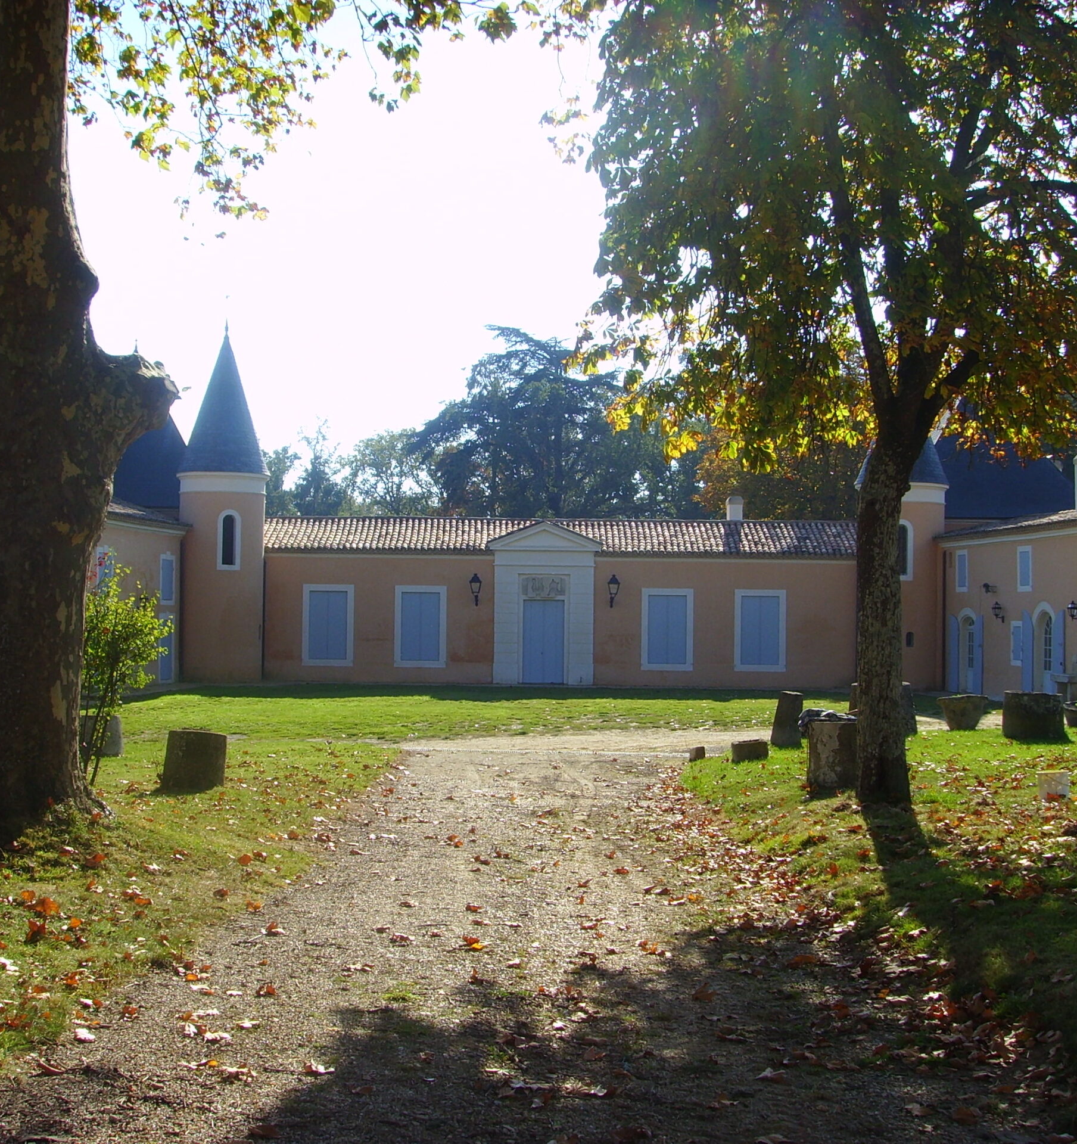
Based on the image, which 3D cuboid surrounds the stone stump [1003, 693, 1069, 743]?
[{"bbox_3d":[7.474,2.155,25.936,0.938,0.701,0.938,0,-2,16],"label":"stone stump"}]

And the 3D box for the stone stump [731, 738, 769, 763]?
[{"bbox_3d":[2.532,2.124,20.560,0.436,0.271,0.370,0,-2,7],"label":"stone stump"}]

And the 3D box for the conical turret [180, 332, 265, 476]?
[{"bbox_3d":[-9.627,-5.150,52.549,2.632,4.368,2.632,1,-2,-10],"label":"conical turret"}]

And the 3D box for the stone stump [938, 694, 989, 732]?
[{"bbox_3d":[6.971,2.317,28.200,0.840,0.600,0.840,1,-1,0],"label":"stone stump"}]

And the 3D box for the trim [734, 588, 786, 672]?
[{"bbox_3d":[6.707,1.763,52.004,1.561,2.476,0.150,1,-1,0],"label":"trim"}]

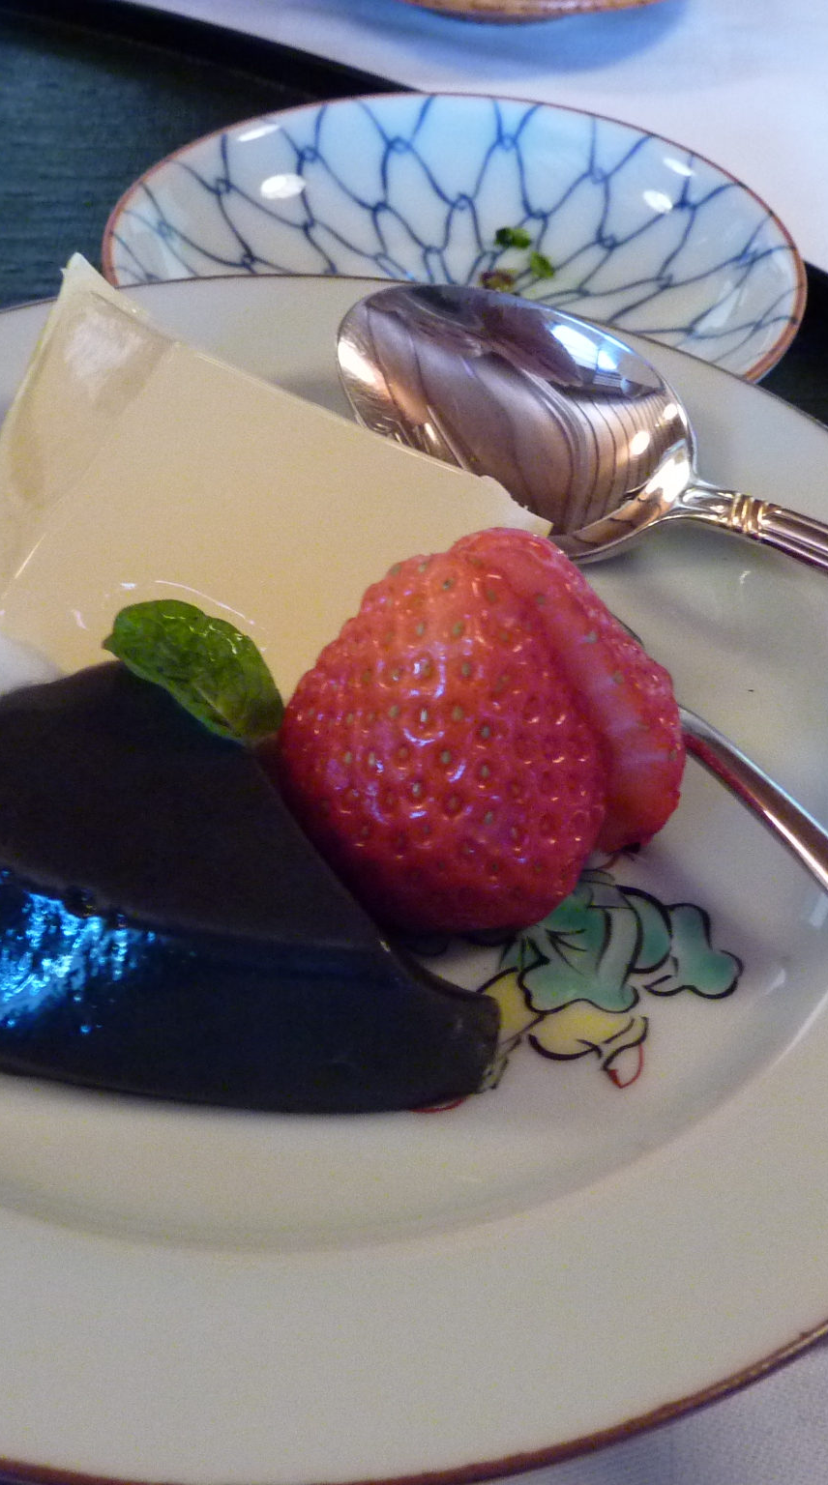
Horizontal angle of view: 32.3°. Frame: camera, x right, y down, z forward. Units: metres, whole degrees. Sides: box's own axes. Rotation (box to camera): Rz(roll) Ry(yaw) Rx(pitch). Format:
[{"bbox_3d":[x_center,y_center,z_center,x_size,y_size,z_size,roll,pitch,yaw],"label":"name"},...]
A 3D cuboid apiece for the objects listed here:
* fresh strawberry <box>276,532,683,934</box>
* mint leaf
[{"bbox_3d":[0.007,-0.003,0.159,0.044,0.041,0.038,28,51,22],"label":"fresh strawberry"},{"bbox_3d":[-0.025,-0.008,0.159,0.024,0.009,0.012,24,50,18],"label":"mint leaf"}]

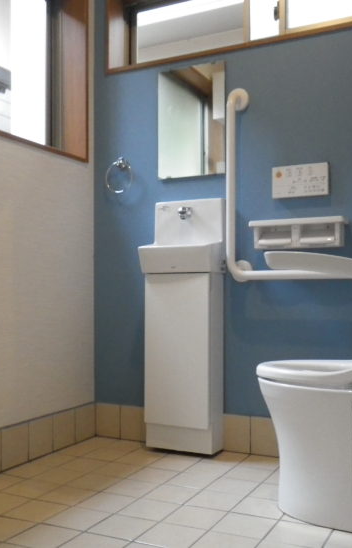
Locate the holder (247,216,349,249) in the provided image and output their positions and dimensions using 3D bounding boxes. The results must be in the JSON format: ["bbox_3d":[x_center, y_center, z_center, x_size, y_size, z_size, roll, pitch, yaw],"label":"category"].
[{"bbox_3d":[0.457,-0.148,2.207,0.351,0.108,0.107,-2,-3,26],"label":"holder"}]

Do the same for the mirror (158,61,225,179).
[{"bbox_3d":[0.061,-0.636,2.472,0.306,0.461,0.015,-2,-3,26],"label":"mirror"}]

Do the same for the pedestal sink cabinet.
[{"bbox_3d":[0.025,0.203,2.371,0.306,1.015,0.172,-2,-3,26],"label":"pedestal sink cabinet"}]

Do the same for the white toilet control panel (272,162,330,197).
[{"bbox_3d":[0.475,-0.353,2.251,0.216,0.119,0.025,-2,-3,26],"label":"white toilet control panel"}]

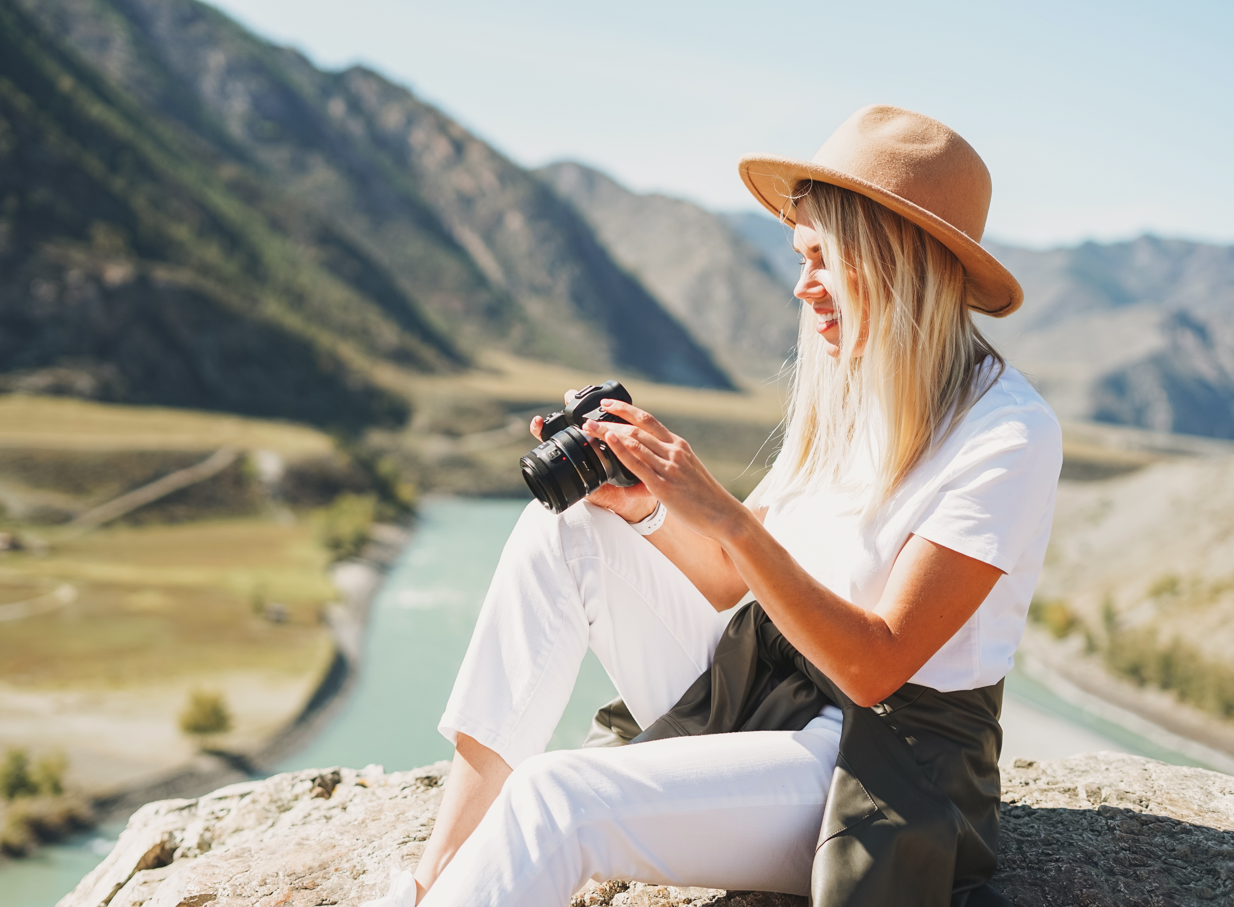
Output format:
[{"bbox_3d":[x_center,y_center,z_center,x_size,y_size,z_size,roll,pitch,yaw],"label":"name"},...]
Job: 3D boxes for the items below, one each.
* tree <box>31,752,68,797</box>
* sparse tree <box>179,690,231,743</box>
[{"bbox_3d":[-74.790,42.340,248.790,4.750,5.840,4.750,-1,4,-17],"label":"tree"},{"bbox_3d":[-61.590,39.400,282.320,7.710,7.710,7.710,-1,3,-12],"label":"sparse tree"}]

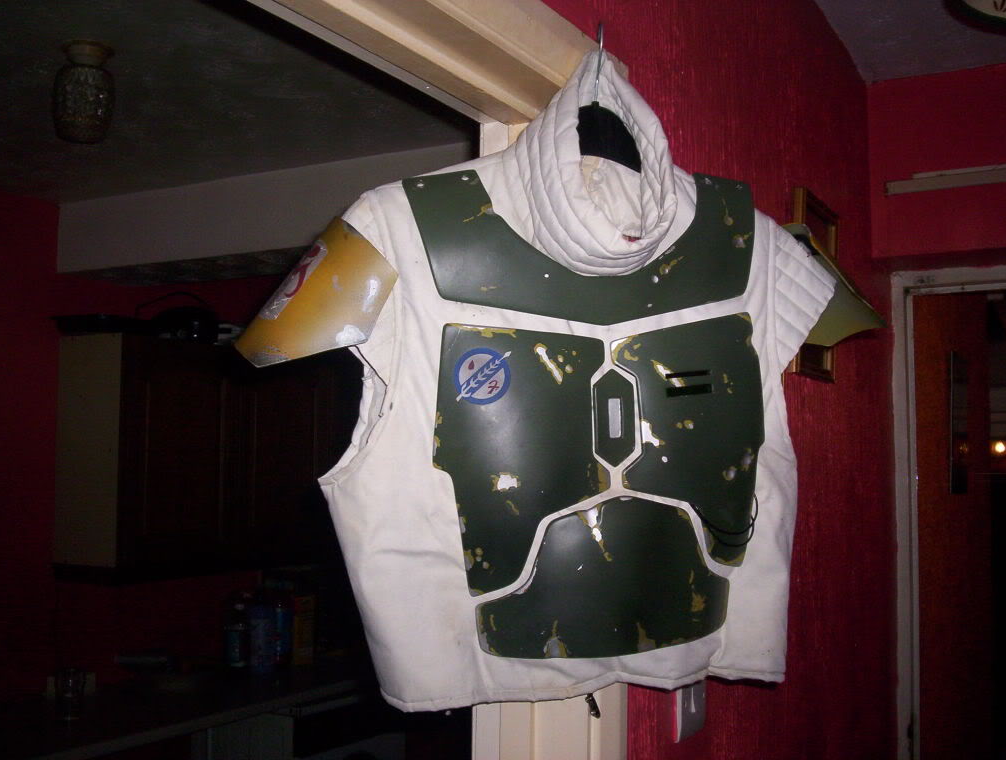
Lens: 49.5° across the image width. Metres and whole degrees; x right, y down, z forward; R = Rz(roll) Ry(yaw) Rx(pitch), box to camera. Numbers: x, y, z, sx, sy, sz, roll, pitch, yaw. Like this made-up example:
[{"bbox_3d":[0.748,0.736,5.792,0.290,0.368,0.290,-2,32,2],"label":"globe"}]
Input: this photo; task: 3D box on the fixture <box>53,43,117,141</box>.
[{"bbox_3d":[-0.798,-0.546,2.080,0.116,0.168,0.116,2,-4,-21],"label":"fixture"}]

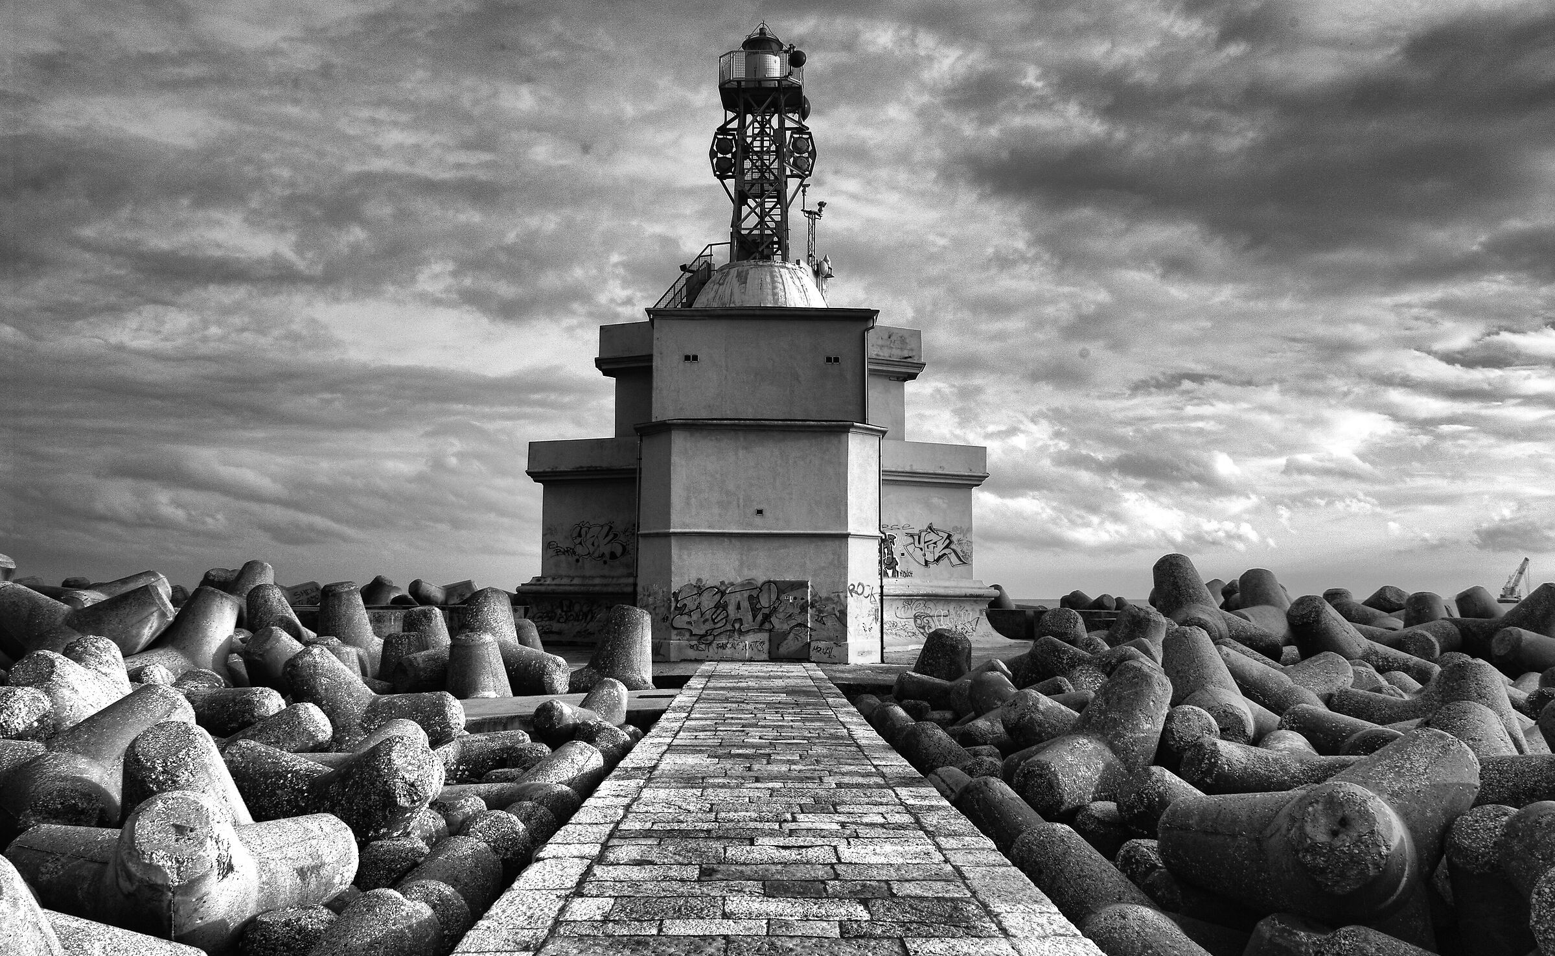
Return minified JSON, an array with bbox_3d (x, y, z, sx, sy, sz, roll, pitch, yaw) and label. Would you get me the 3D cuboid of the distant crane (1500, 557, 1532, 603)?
[{"bbox_3d":[575.707,79.727,910.406,22.000,36.000,14.000,-4,-7,32],"label":"distant crane"}]

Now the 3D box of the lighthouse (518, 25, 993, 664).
[{"bbox_3d":[-0.638,-6.168,41.058,15.600,24.100,17.600,0,-6,-1],"label":"lighthouse"}]

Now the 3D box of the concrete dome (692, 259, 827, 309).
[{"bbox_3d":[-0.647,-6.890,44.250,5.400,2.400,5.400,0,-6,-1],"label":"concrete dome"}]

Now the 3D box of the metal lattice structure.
[{"bbox_3d":[-0.608,-13.006,44.890,4.100,9.800,3.300,0,-6,-1],"label":"metal lattice structure"}]

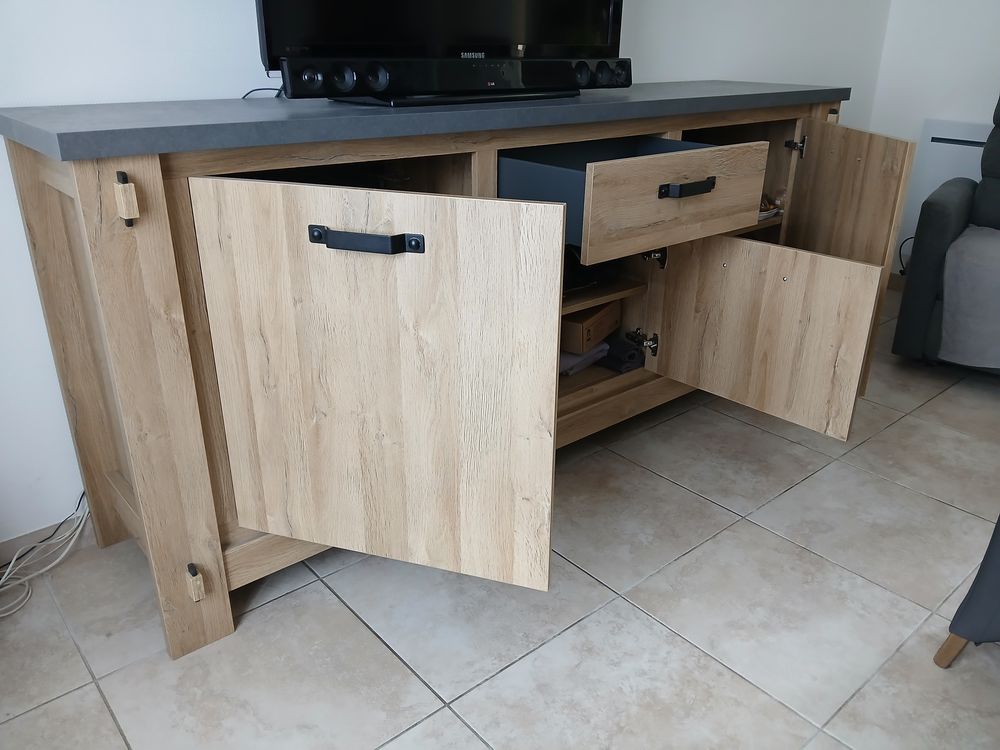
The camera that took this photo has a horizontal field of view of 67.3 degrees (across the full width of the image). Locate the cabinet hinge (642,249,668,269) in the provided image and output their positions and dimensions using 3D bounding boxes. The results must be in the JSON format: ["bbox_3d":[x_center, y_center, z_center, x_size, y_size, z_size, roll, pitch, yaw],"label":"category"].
[{"bbox_3d":[0.408,-0.323,2.044,0.045,0.062,0.095,-19,30,-38],"label":"cabinet hinge"}]

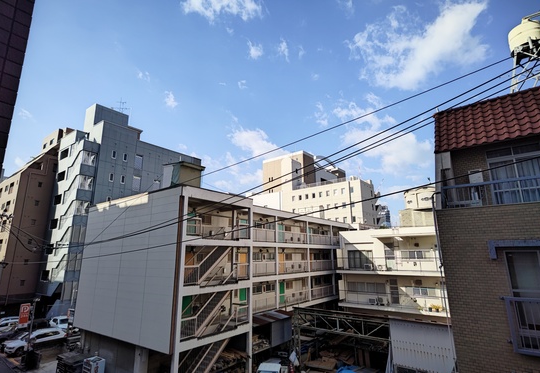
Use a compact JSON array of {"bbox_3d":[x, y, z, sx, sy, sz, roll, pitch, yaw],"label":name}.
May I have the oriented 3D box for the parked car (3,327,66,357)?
[{"bbox_3d":[-21.688,14.395,26.071,1.820,1.620,4.480,-11,-17,36],"label":"parked car"}]

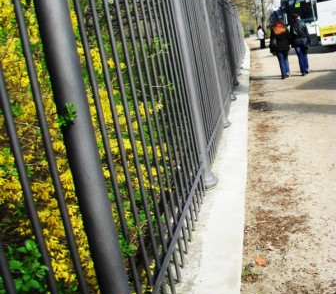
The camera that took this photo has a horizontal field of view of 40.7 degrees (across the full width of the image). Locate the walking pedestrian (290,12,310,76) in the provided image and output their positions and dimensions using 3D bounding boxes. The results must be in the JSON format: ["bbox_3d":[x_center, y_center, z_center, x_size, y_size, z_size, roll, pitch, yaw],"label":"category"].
[{"bbox_3d":[3.908,-3.018,13.306,0.550,1.740,0.450,-9,13,12],"label":"walking pedestrian"}]

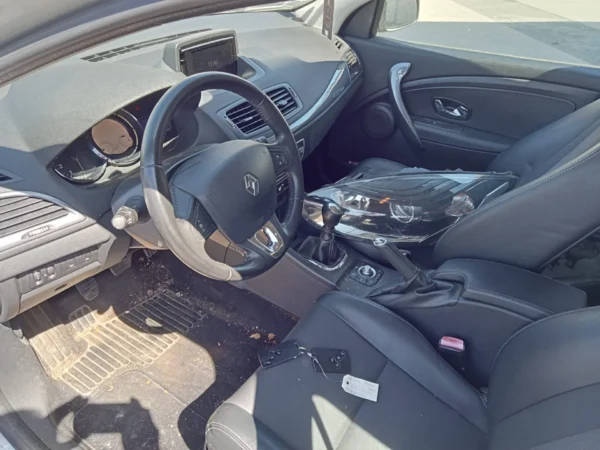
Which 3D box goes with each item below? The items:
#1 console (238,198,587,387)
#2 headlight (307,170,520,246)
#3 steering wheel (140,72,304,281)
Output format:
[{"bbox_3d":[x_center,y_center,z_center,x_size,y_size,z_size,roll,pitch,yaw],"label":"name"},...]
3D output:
[{"bbox_3d":[0.241,0.133,1.241,0.850,0.350,0.230,18,36,28],"label":"console"},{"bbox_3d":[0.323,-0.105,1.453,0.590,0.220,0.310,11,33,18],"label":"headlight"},{"bbox_3d":[-0.126,-0.083,0.874,0.105,0.370,0.370,-5,22,39],"label":"steering wheel"}]

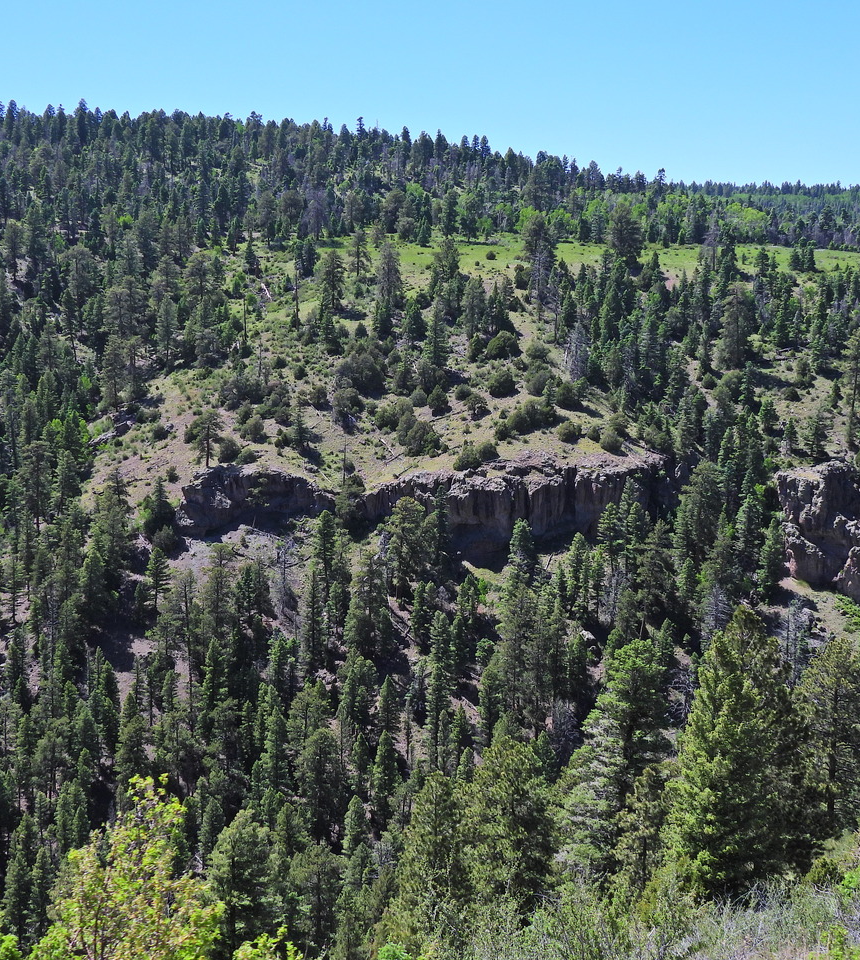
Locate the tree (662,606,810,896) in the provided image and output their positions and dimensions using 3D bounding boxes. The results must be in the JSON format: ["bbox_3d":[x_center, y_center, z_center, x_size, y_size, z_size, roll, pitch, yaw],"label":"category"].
[{"bbox_3d":[11.400,10.130,55.000,5.500,11.080,5.230,2,8,12],"label":"tree"}]

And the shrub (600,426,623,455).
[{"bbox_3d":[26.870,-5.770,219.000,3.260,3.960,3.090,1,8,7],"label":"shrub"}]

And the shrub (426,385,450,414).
[{"bbox_3d":[1.300,-12.300,226.000,3.360,4.550,3.190,0,8,0],"label":"shrub"}]

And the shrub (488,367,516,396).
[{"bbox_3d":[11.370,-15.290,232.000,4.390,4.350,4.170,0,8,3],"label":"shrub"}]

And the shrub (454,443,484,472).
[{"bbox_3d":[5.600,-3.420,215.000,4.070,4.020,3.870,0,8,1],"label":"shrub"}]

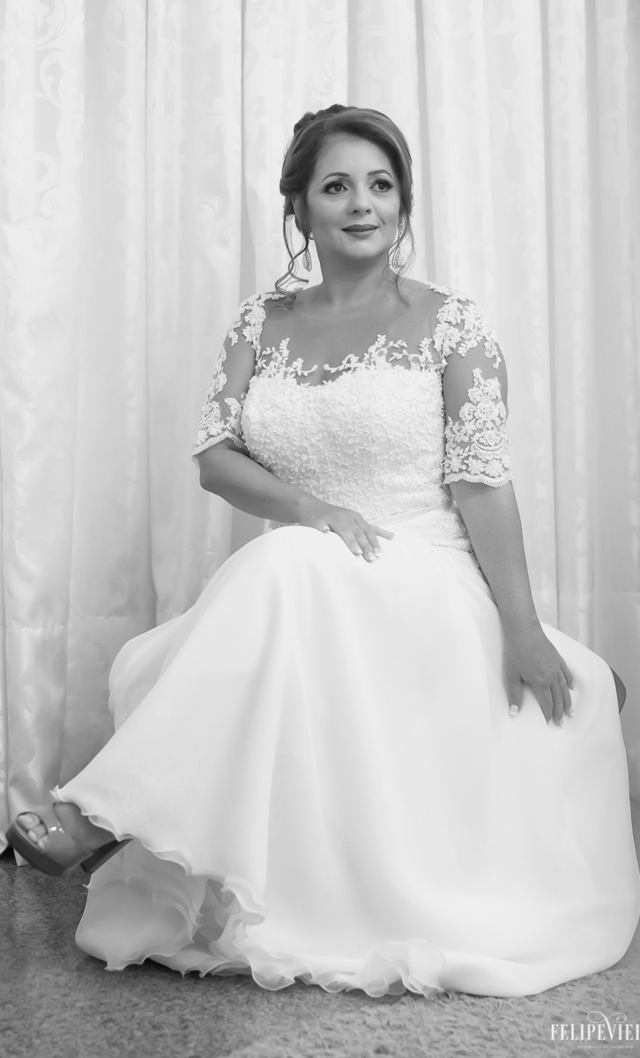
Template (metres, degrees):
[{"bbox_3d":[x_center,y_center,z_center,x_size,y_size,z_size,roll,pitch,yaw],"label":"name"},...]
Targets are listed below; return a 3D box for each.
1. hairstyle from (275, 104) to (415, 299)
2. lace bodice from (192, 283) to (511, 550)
[{"bbox_3d":[0.039,-0.478,3.600,0.195,0.275,0.235,-3,3,-18],"label":"hairstyle"},{"bbox_3d":[0.047,-0.162,3.580,0.450,0.400,0.300,-1,4,20],"label":"lace bodice"}]

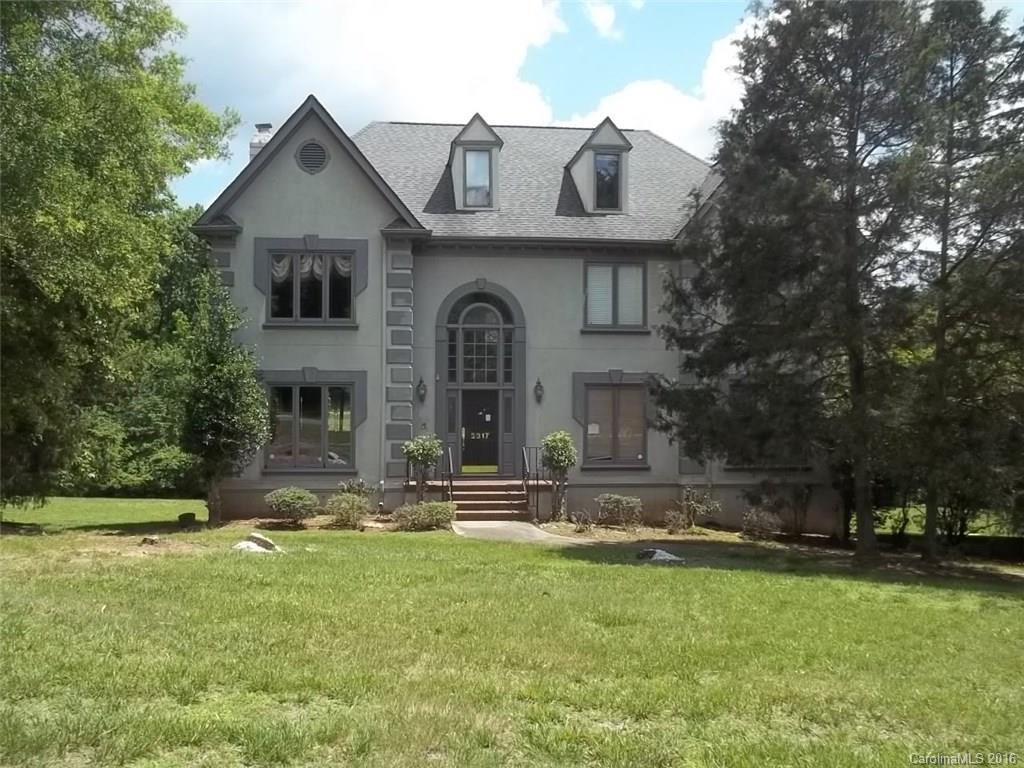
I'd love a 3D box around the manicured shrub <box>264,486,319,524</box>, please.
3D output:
[{"bbox_3d":[-4.879,2.699,21.600,1.140,0.830,1.080,0,0,-5],"label":"manicured shrub"}]

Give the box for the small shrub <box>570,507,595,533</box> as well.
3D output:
[{"bbox_3d":[1.502,2.887,20.800,0.490,0.540,0.460,0,0,-5],"label":"small shrub"}]

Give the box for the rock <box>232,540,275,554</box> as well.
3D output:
[{"bbox_3d":[-4.316,2.738,16.300,0.640,0.200,0.460,0,0,-5],"label":"rock"}]

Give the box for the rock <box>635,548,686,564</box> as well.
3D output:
[{"bbox_3d":[2.312,2.694,15.200,0.670,0.210,0.480,0,0,-5],"label":"rock"}]

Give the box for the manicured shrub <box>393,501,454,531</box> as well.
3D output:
[{"bbox_3d":[-1.904,2.818,21.000,1.280,0.620,1.050,0,0,-5],"label":"manicured shrub"}]

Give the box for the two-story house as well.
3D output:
[{"bbox_3d":[0.020,-2.233,29.497,15.957,11.250,12.800,0,0,-5],"label":"two-story house"}]

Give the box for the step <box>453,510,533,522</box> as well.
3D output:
[{"bbox_3d":[-0.453,3.000,22.100,1.750,0.190,0.360,0,0,-5],"label":"step"}]

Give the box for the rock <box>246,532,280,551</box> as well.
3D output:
[{"bbox_3d":[-4.183,2.671,16.500,0.530,0.260,0.400,0,0,-5],"label":"rock"}]

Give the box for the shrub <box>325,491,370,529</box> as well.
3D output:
[{"bbox_3d":[-3.594,2.780,21.200,0.920,0.780,0.880,0,0,-5],"label":"shrub"}]

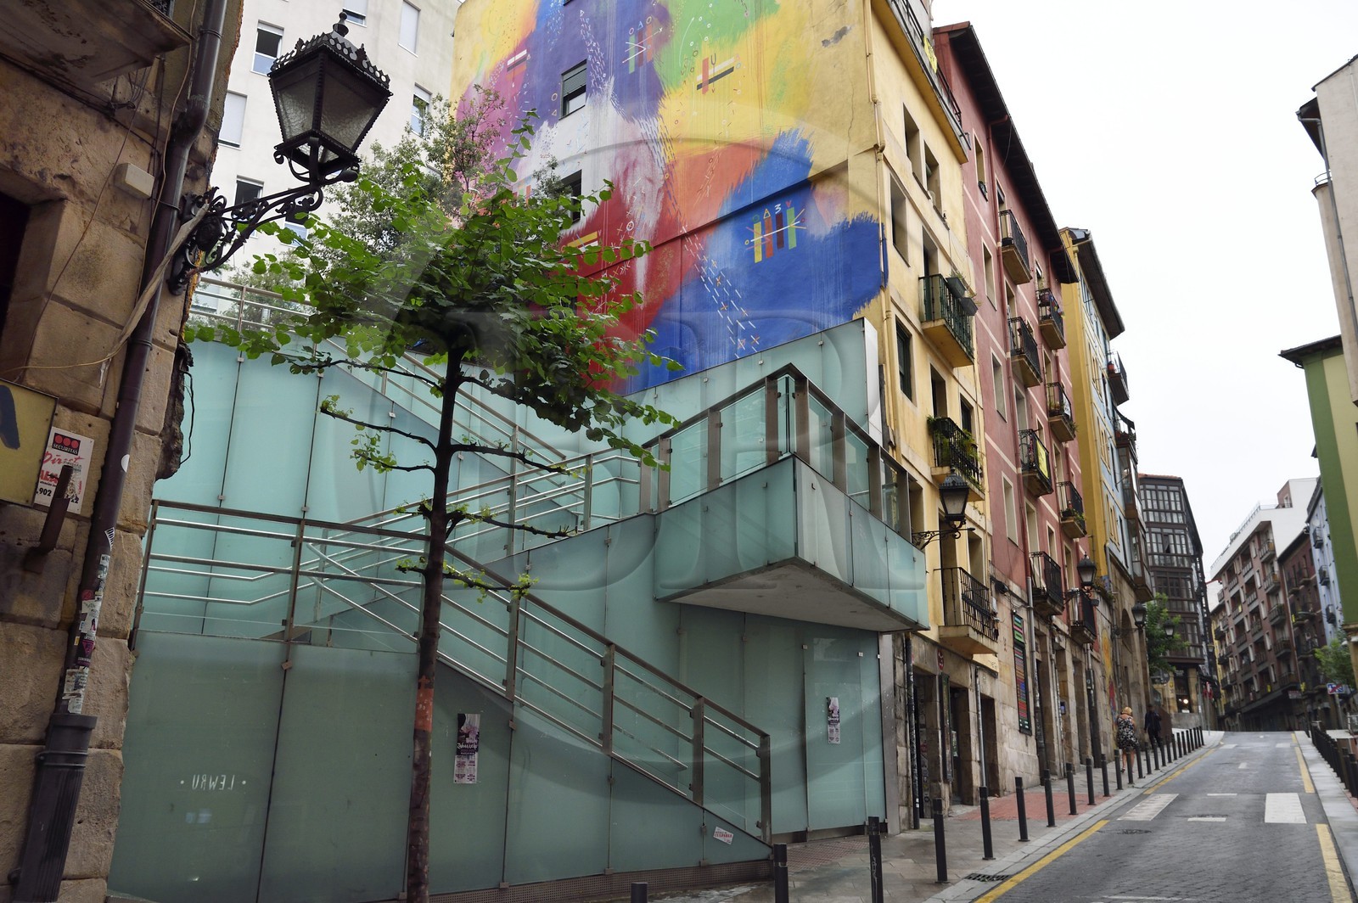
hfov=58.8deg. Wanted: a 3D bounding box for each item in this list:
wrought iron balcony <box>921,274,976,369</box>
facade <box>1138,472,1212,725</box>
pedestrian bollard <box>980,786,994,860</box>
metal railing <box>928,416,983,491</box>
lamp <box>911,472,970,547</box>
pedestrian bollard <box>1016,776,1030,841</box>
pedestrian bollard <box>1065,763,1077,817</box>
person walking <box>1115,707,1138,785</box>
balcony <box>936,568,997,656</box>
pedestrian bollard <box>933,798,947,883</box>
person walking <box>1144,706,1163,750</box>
[{"bbox_3d":[5.498,-2.670,24.645,0.450,1.020,2.190,-9,-21,27],"label":"wrought iron balcony"},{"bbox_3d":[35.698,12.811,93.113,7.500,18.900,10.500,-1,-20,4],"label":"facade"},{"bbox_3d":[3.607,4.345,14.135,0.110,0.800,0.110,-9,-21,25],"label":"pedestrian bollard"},{"bbox_3d":[5.501,0.198,23.759,0.420,1.100,2.150,-9,-21,27],"label":"metal railing"},{"bbox_3d":[4.468,0.996,20.565,1.100,1.380,0.480,-9,-22,27],"label":"lamp"},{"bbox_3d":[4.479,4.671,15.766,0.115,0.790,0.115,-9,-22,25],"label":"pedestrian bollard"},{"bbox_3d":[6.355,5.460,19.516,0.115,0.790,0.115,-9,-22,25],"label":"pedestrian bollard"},{"bbox_3d":[11.664,7.507,31.413,0.530,1.680,0.420,-9,-22,25],"label":"person walking"},{"bbox_3d":[5.383,3.010,22.468,0.560,1.260,2.030,-9,-21,27],"label":"balcony"},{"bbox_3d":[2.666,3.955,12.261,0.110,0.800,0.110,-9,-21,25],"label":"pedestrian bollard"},{"bbox_3d":[17.709,10.344,45.000,0.600,1.750,0.450,-9,-22,25],"label":"person walking"}]

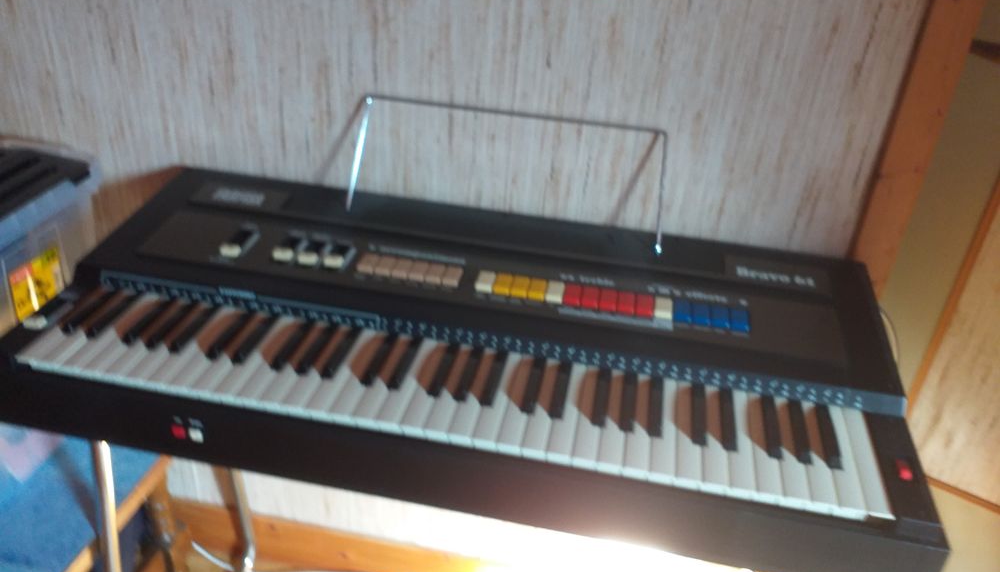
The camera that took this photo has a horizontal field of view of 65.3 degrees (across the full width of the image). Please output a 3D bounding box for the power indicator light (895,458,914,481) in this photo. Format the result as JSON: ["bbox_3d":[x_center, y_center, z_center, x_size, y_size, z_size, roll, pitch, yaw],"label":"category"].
[{"bbox_3d":[0.375,0.170,0.723,0.011,0.008,0.019,9,32,7],"label":"power indicator light"}]

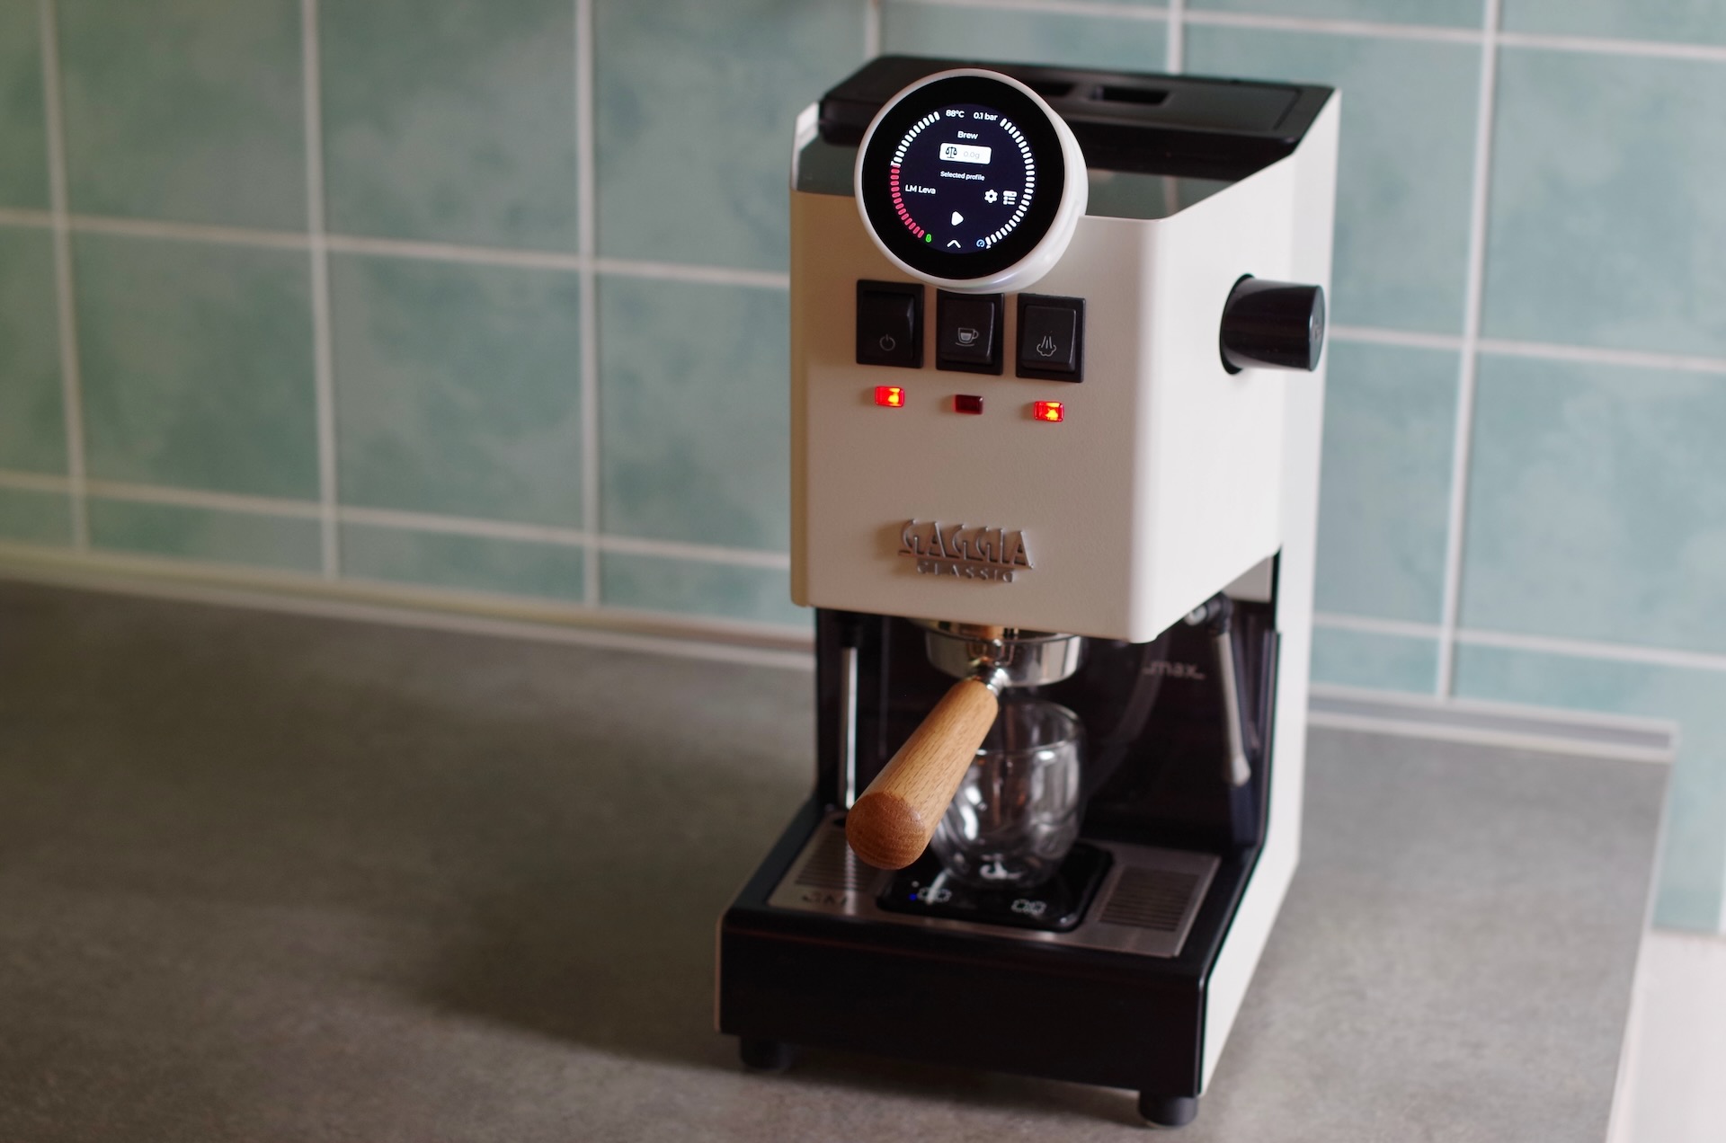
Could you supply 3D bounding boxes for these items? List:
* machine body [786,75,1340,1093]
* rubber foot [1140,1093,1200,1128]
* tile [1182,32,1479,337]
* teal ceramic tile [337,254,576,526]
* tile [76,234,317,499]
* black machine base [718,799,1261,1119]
[{"bbox_3d":[0.070,-0.007,1.468,0.200,0.355,0.225,6,21,14],"label":"machine body"},{"bbox_3d":[0.124,0.209,1.445,0.024,0.020,0.024,6,21,14],"label":"rubber foot"},{"bbox_3d":[0.225,-0.191,1.748,0.146,0.146,0.009,6,21,15],"label":"tile"},{"bbox_3d":[-0.216,-0.097,1.917,0.146,0.146,0.009,6,21,15],"label":"teal ceramic tile"},{"bbox_3d":[-0.362,-0.113,1.956,0.146,0.146,0.009,6,21,15],"label":"tile"},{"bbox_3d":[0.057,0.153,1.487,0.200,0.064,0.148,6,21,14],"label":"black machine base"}]

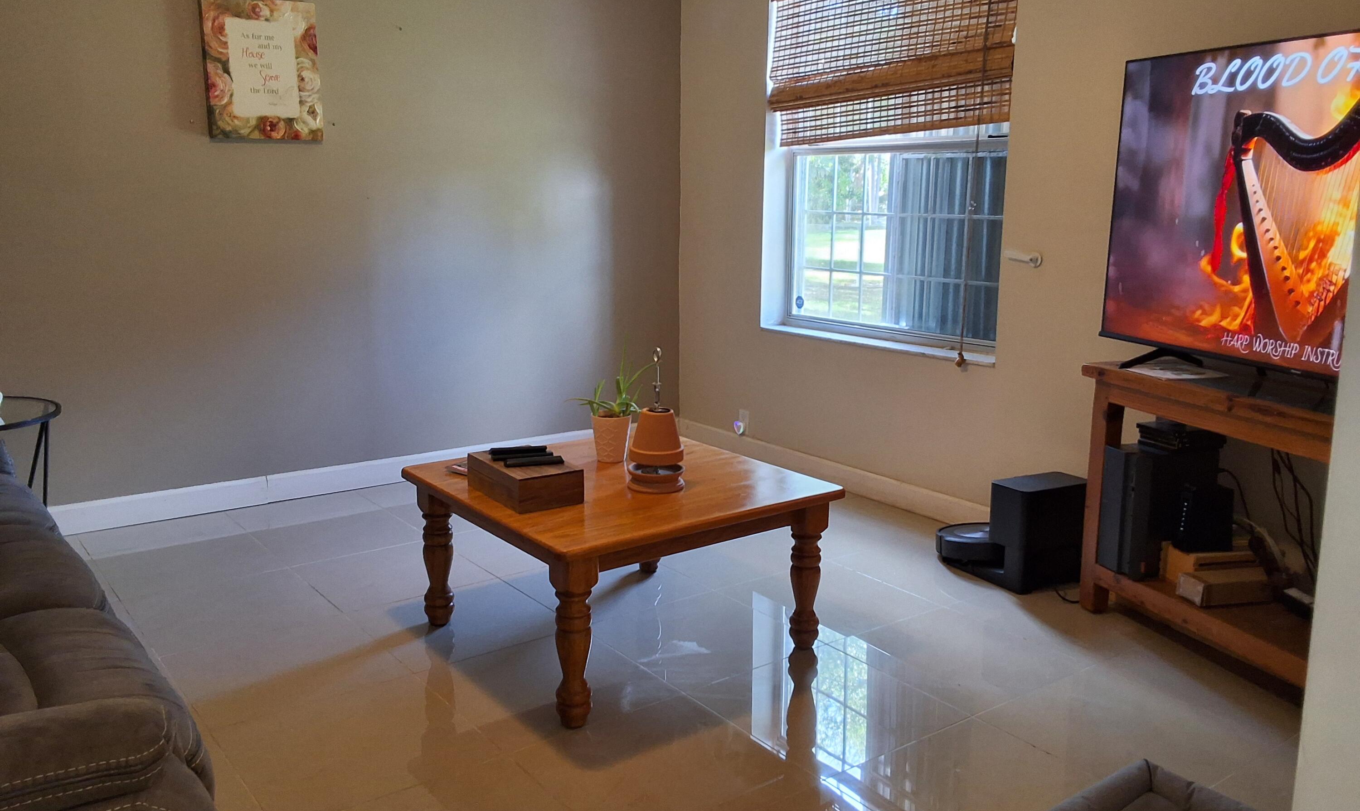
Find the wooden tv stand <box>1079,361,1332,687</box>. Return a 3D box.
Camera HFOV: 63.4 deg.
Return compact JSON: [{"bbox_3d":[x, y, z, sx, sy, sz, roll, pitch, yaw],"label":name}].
[{"bbox_3d":[1.588,0.338,2.914,0.380,0.732,1.150,-4,12,-21],"label":"wooden tv stand"}]

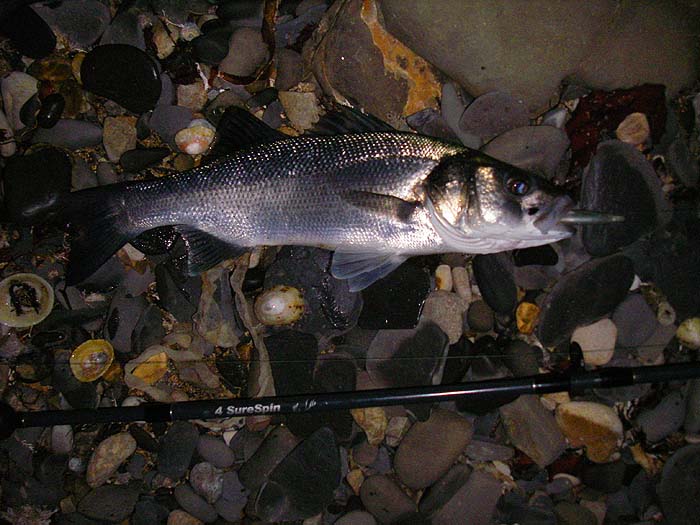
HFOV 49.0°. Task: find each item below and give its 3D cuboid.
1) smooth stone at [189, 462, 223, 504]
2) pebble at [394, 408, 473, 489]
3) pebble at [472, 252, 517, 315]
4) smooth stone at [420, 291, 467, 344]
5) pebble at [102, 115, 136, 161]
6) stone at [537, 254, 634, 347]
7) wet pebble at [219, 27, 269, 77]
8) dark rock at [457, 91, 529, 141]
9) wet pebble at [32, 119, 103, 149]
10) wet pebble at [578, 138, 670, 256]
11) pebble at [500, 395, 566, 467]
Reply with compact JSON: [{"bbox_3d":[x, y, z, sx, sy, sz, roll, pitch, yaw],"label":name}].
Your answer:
[{"bbox_3d":[-0.124,0.190,0.664,0.022,0.013,0.036,-36,83,-5],"label":"smooth stone"},{"bbox_3d":[0.071,0.160,0.682,0.046,0.019,0.081,44,83,7],"label":"pebble"},{"bbox_3d":[0.136,0.016,0.698,0.032,0.016,0.069,-18,81,-3],"label":"pebble"},{"bbox_3d":[0.084,0.049,0.701,0.040,0.020,0.051,10,80,2],"label":"smooth stone"},{"bbox_3d":[-0.221,-0.118,0.736,0.031,0.021,0.045,0,74,0],"label":"pebble"},{"bbox_3d":[0.214,0.029,0.705,0.121,0.019,0.048,-38,82,-6],"label":"stone"},{"bbox_3d":[-0.105,-0.208,0.758,0.044,0.023,0.053,36,77,9],"label":"wet pebble"},{"bbox_3d":[0.139,-0.141,0.743,0.069,0.024,0.052,-8,75,-2],"label":"dark rock"},{"bbox_3d":[-0.268,-0.122,0.732,0.070,0.018,0.031,2,80,0],"label":"wet pebble"},{"bbox_3d":[0.256,-0.062,0.721,0.087,0.030,0.113,-6,80,-1],"label":"wet pebble"},{"bbox_3d":[0.162,0.143,0.678,0.060,0.023,0.046,44,83,6],"label":"pebble"}]

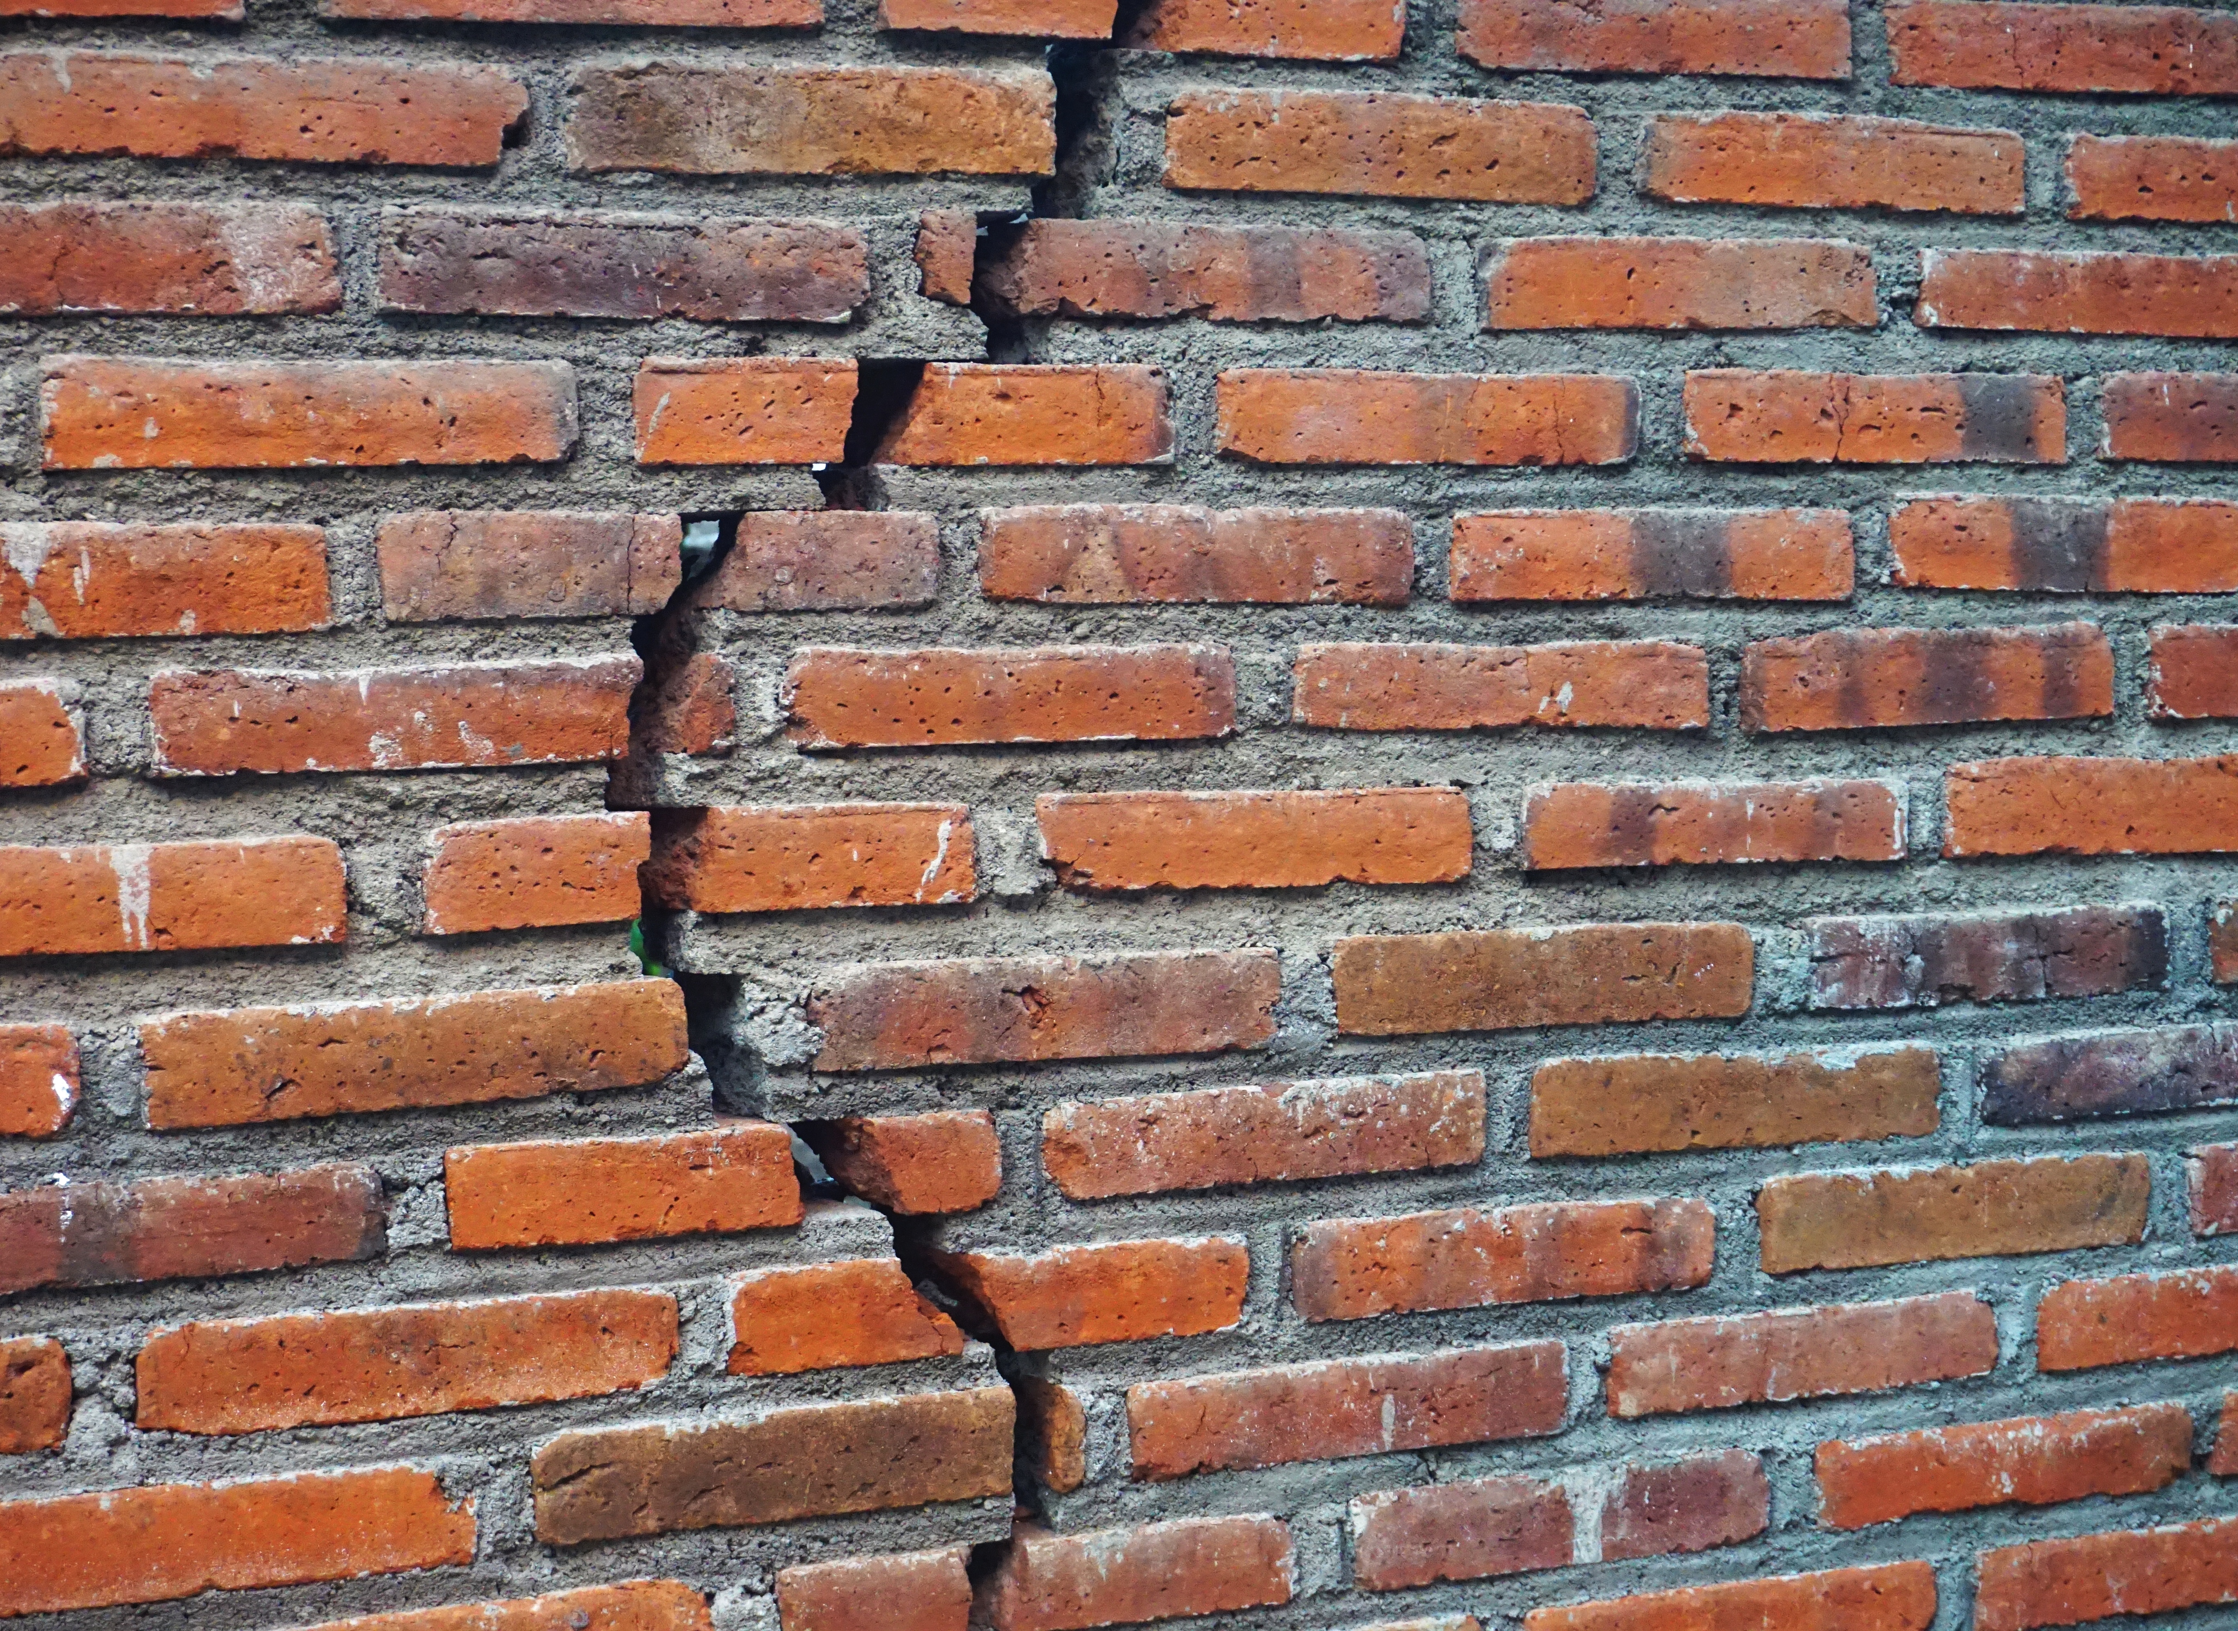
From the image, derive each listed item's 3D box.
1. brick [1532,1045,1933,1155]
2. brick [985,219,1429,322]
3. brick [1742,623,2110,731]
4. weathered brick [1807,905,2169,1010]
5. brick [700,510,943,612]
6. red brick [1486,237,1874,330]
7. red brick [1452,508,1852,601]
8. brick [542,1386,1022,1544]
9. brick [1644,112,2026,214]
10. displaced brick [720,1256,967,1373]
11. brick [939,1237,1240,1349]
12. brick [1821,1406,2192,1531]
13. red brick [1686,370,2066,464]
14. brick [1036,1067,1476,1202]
[{"bbox_3d":[0.270,0.135,1.951,0.223,0.045,0.100,-1,-2,-24],"label":"brick"},{"bbox_3d":[0.029,-0.240,1.862,0.201,0.042,0.100,-2,-2,-24],"label":"brick"},{"bbox_3d":[0.378,-0.066,2.050,0.218,0.045,0.105,-2,-1,-24],"label":"brick"},{"bbox_3d":[0.437,0.075,2.192,0.229,0.046,0.110,-2,-1,-24],"label":"weathered brick"},{"bbox_3d":[-0.161,-0.116,1.925,0.120,0.046,0.110,-2,0,-24],"label":"brick"},{"bbox_3d":[0.249,-0.253,1.997,0.219,0.043,0.105,-2,-1,-24],"label":"red brick"},{"bbox_3d":[0.250,-0.130,2.112,0.238,0.045,0.110,-2,0,-24],"label":"red brick"},{"bbox_3d":[-0.166,0.281,1.798,0.218,0.044,0.105,-2,-1,-24],"label":"brick"},{"bbox_3d":[0.351,-0.336,2.163,0.233,0.043,0.110,-2,0,-24],"label":"brick"},{"bbox_3d":[-0.139,0.218,1.812,0.107,0.043,0.105,-2,-1,-24],"label":"displaced brick"},{"bbox_3d":[-0.027,0.211,1.815,0.138,0.040,0.100,-2,-2,-24],"label":"brick"},{"bbox_3d":[0.418,0.322,2.058,0.221,0.043,0.105,-2,-1,-24],"label":"brick"},{"bbox_3d":[0.351,-0.193,2.041,0.221,0.044,0.105,-2,-1,-24],"label":"red brick"},{"bbox_3d":[0.048,0.145,1.897,0.220,0.044,0.105,-2,-1,-24],"label":"brick"}]

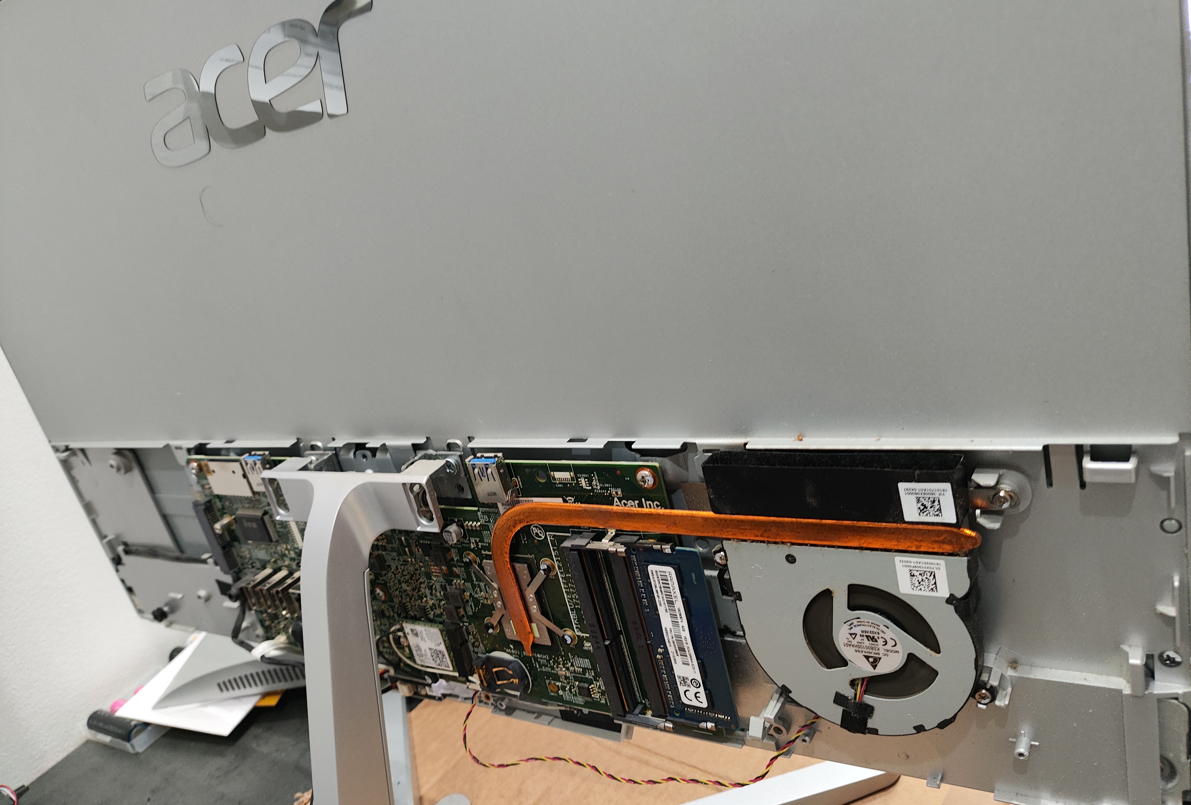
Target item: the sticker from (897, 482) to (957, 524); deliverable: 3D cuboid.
[{"bbox_3d":[0.083,0.025,0.207,0.012,0.011,0.001,-2,23,34],"label":"sticker"}]

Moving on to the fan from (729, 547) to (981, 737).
[{"bbox_3d":[0.076,0.068,0.241,0.069,0.065,0.011,-2,23,34],"label":"fan"}]

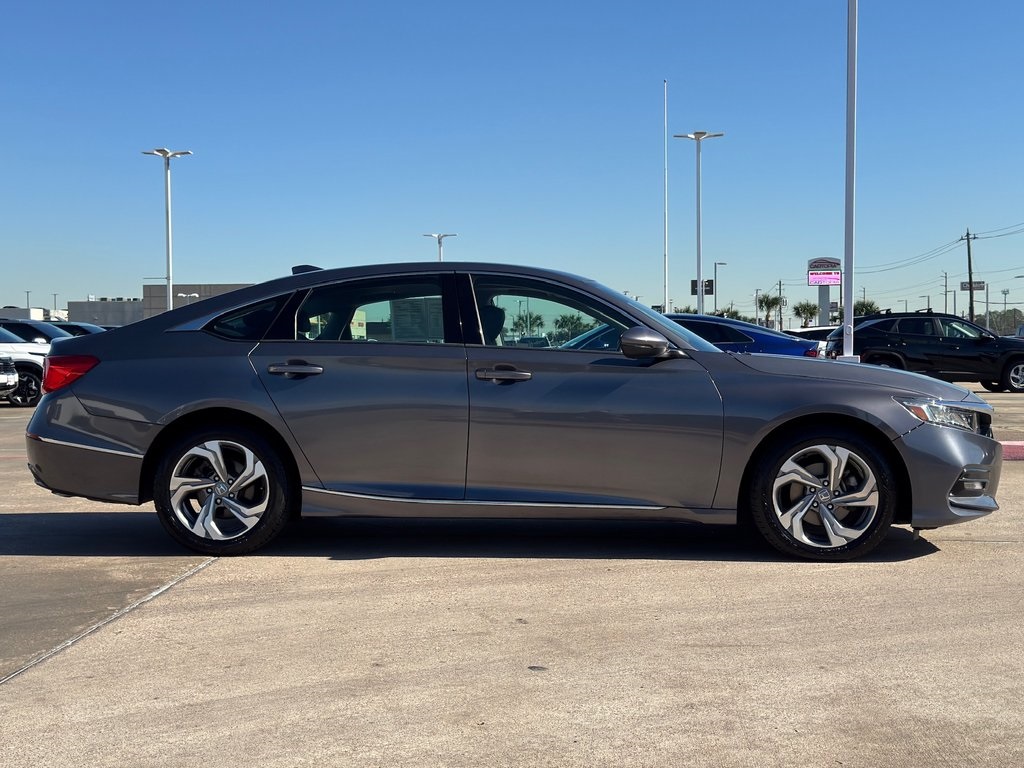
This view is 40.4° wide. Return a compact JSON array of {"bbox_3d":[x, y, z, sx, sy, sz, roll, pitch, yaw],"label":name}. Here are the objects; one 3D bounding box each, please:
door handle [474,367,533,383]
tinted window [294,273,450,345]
[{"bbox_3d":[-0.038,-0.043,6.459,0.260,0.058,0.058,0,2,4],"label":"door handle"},{"bbox_3d":[-0.668,-0.354,6.661,0.735,0.350,0.040,0,-22,4],"label":"tinted window"}]

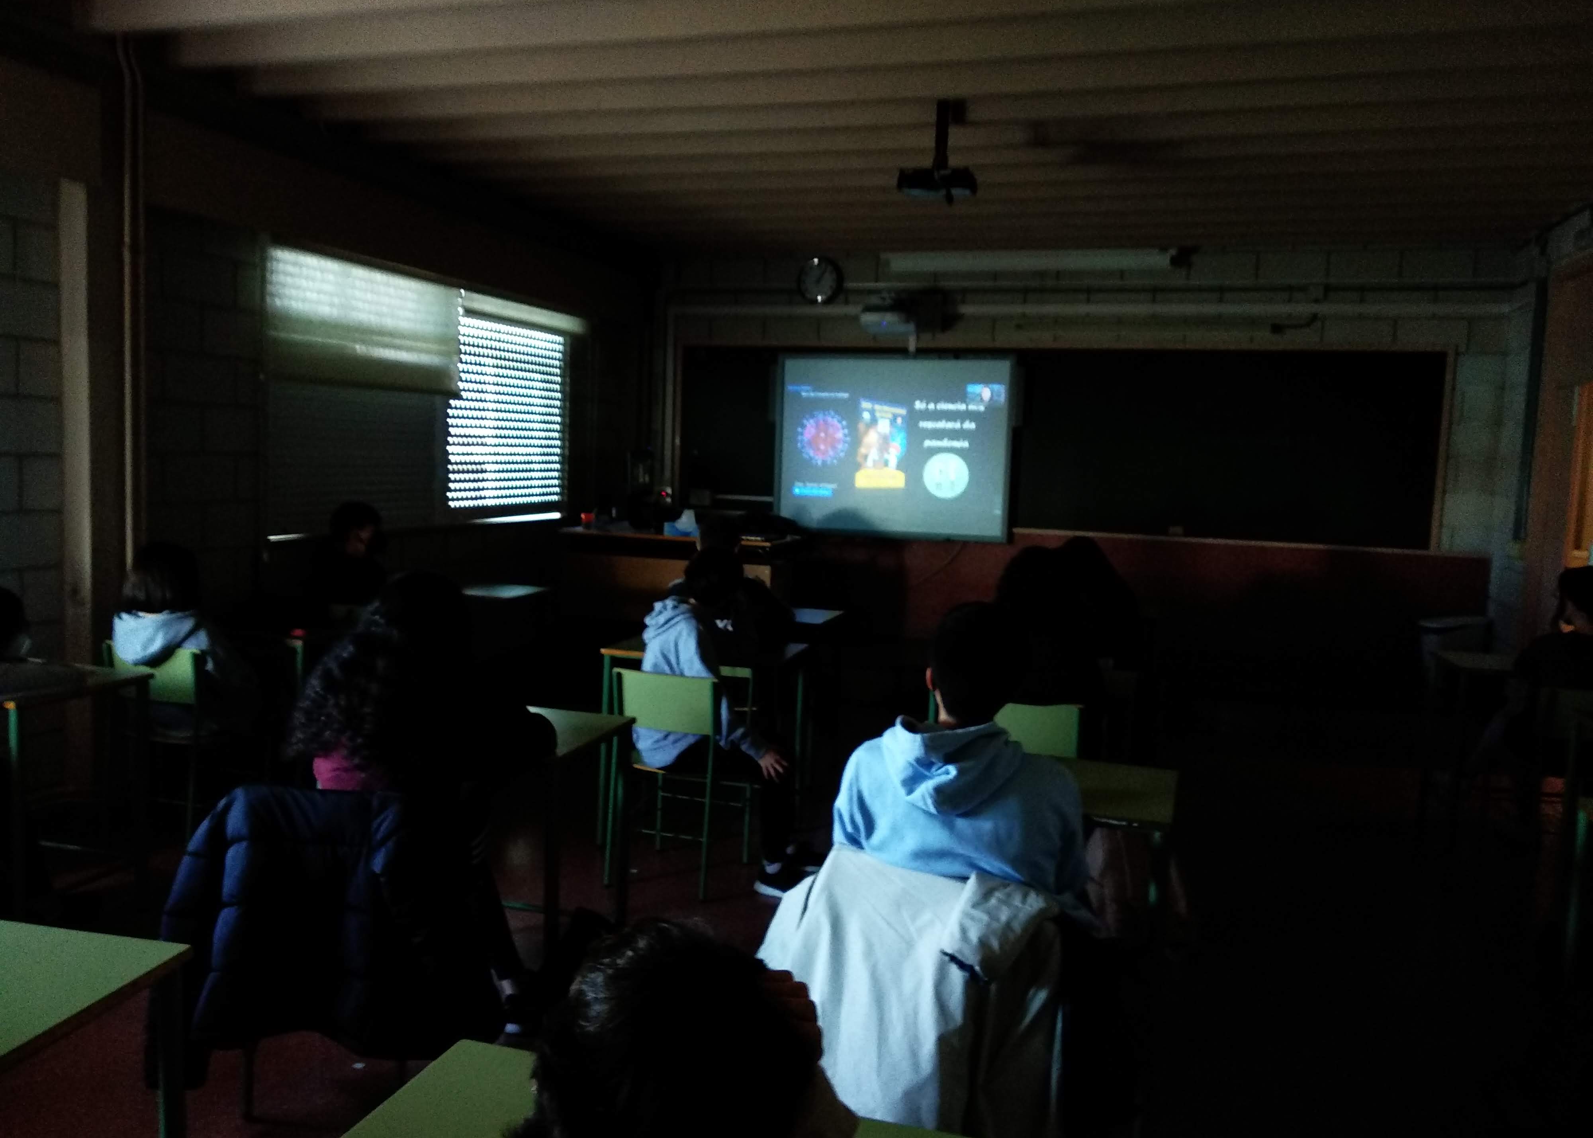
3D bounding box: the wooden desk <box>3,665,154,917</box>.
[{"bbox_3d":[-2.506,0.720,3.832,0.690,0.765,0.480,4,6,18],"label":"wooden desk"}]

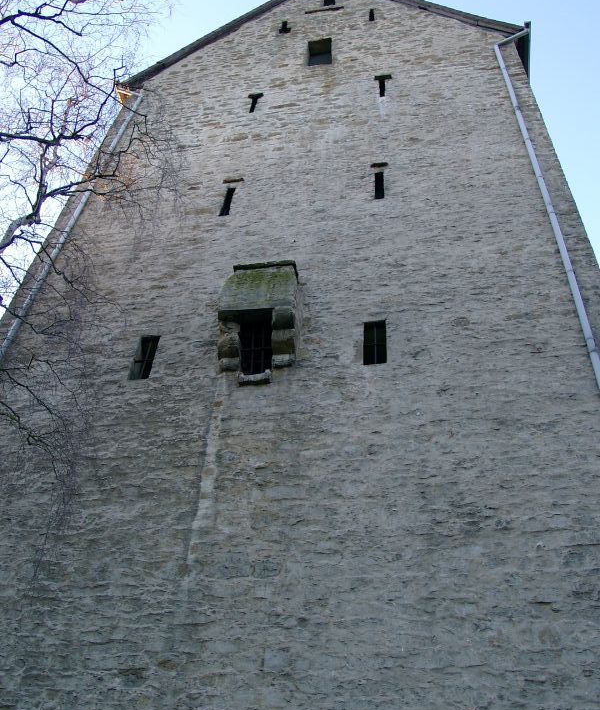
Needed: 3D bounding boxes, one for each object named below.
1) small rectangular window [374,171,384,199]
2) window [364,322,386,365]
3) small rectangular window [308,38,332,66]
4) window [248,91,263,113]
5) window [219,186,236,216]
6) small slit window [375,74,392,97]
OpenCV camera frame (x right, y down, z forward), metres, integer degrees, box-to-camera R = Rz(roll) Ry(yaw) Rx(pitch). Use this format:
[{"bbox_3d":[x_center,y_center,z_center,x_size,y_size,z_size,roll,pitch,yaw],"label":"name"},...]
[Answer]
[{"bbox_3d":[1.561,-3.213,15.329,0.173,1.013,0.220,-4,-49,9],"label":"small rectangular window"},{"bbox_3d":[1.151,-0.114,11.877,0.343,0.978,0.220,-4,-49,9],"label":"window"},{"bbox_3d":[0.559,-7.992,21.063,0.635,1.786,0.250,-4,-49,9],"label":"small rectangular window"},{"bbox_3d":[-1.109,-6.044,19.203,0.370,1.093,0.220,-4,-49,9],"label":"window"},{"bbox_3d":[-1.415,-2.975,15.760,0.200,1.059,0.220,-4,-49,9],"label":"window"},{"bbox_3d":[2.011,-6.339,18.803,0.431,1.290,0.220,-4,-49,9],"label":"small slit window"}]

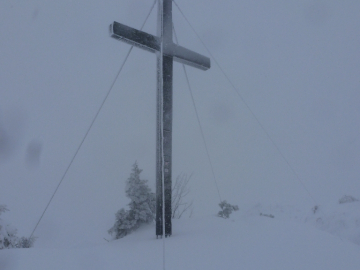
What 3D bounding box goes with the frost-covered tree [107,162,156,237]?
[{"bbox_3d":[-1.275,1.745,6.700,1.280,2.000,1.200,0,-8,0],"label":"frost-covered tree"}]

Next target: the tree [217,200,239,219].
[{"bbox_3d":[1.503,2.358,7.900,0.680,0.560,0.580,0,-8,0],"label":"tree"}]

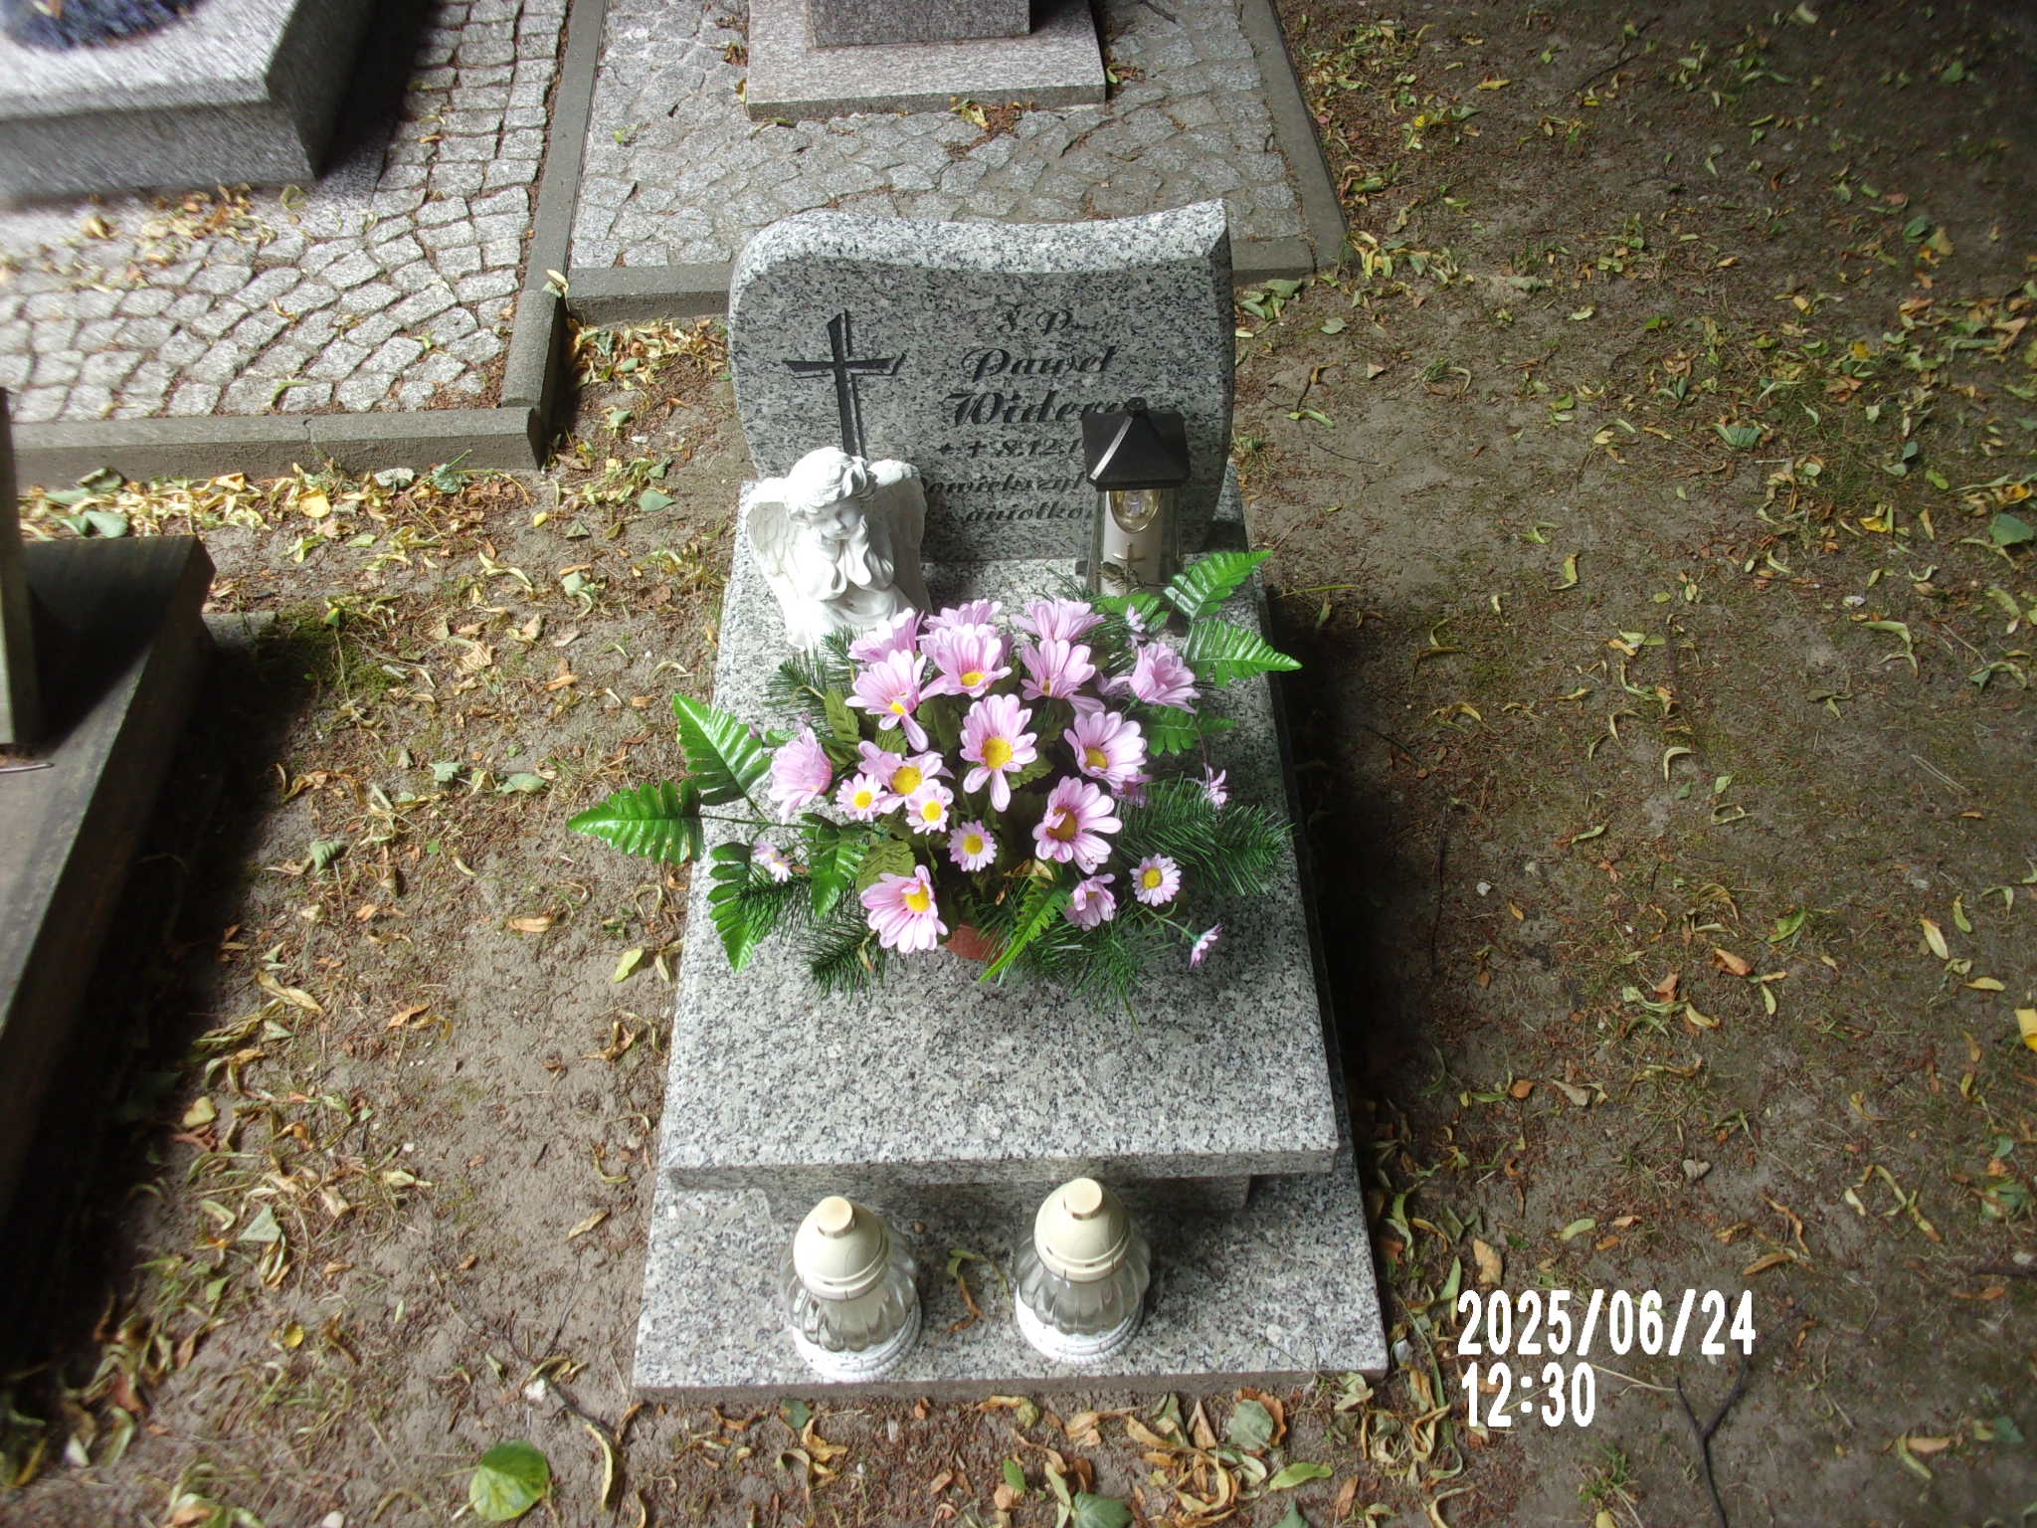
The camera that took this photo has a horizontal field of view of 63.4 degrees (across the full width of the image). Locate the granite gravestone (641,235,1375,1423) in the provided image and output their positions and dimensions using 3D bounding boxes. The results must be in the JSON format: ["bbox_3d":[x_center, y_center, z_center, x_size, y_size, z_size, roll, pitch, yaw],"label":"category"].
[{"bbox_3d":[-0.019,-0.004,1.523,0.660,0.604,0.972,-1,52,-1],"label":"granite gravestone"}]

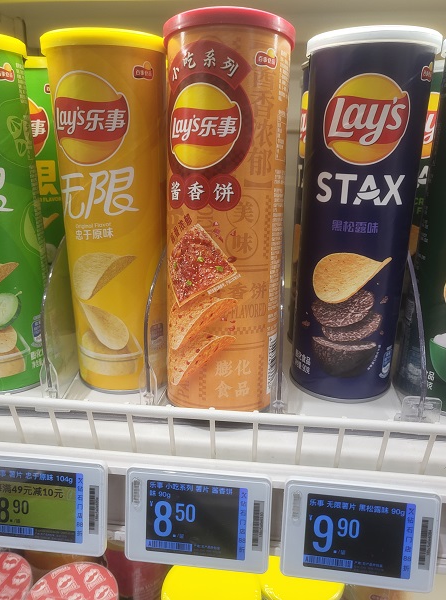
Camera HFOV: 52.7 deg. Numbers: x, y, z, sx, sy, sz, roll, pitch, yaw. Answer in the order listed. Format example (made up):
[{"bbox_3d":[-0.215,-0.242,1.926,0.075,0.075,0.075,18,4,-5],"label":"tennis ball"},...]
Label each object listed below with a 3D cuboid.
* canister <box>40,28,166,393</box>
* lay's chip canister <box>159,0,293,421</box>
[{"bbox_3d":[-0.074,-0.054,0.327,0.079,0.234,0.079,1,18,4],"label":"canister"},{"bbox_3d":[0.001,-0.047,0.298,0.079,0.234,0.079,1,12,0],"label":"lay's chip canister"}]

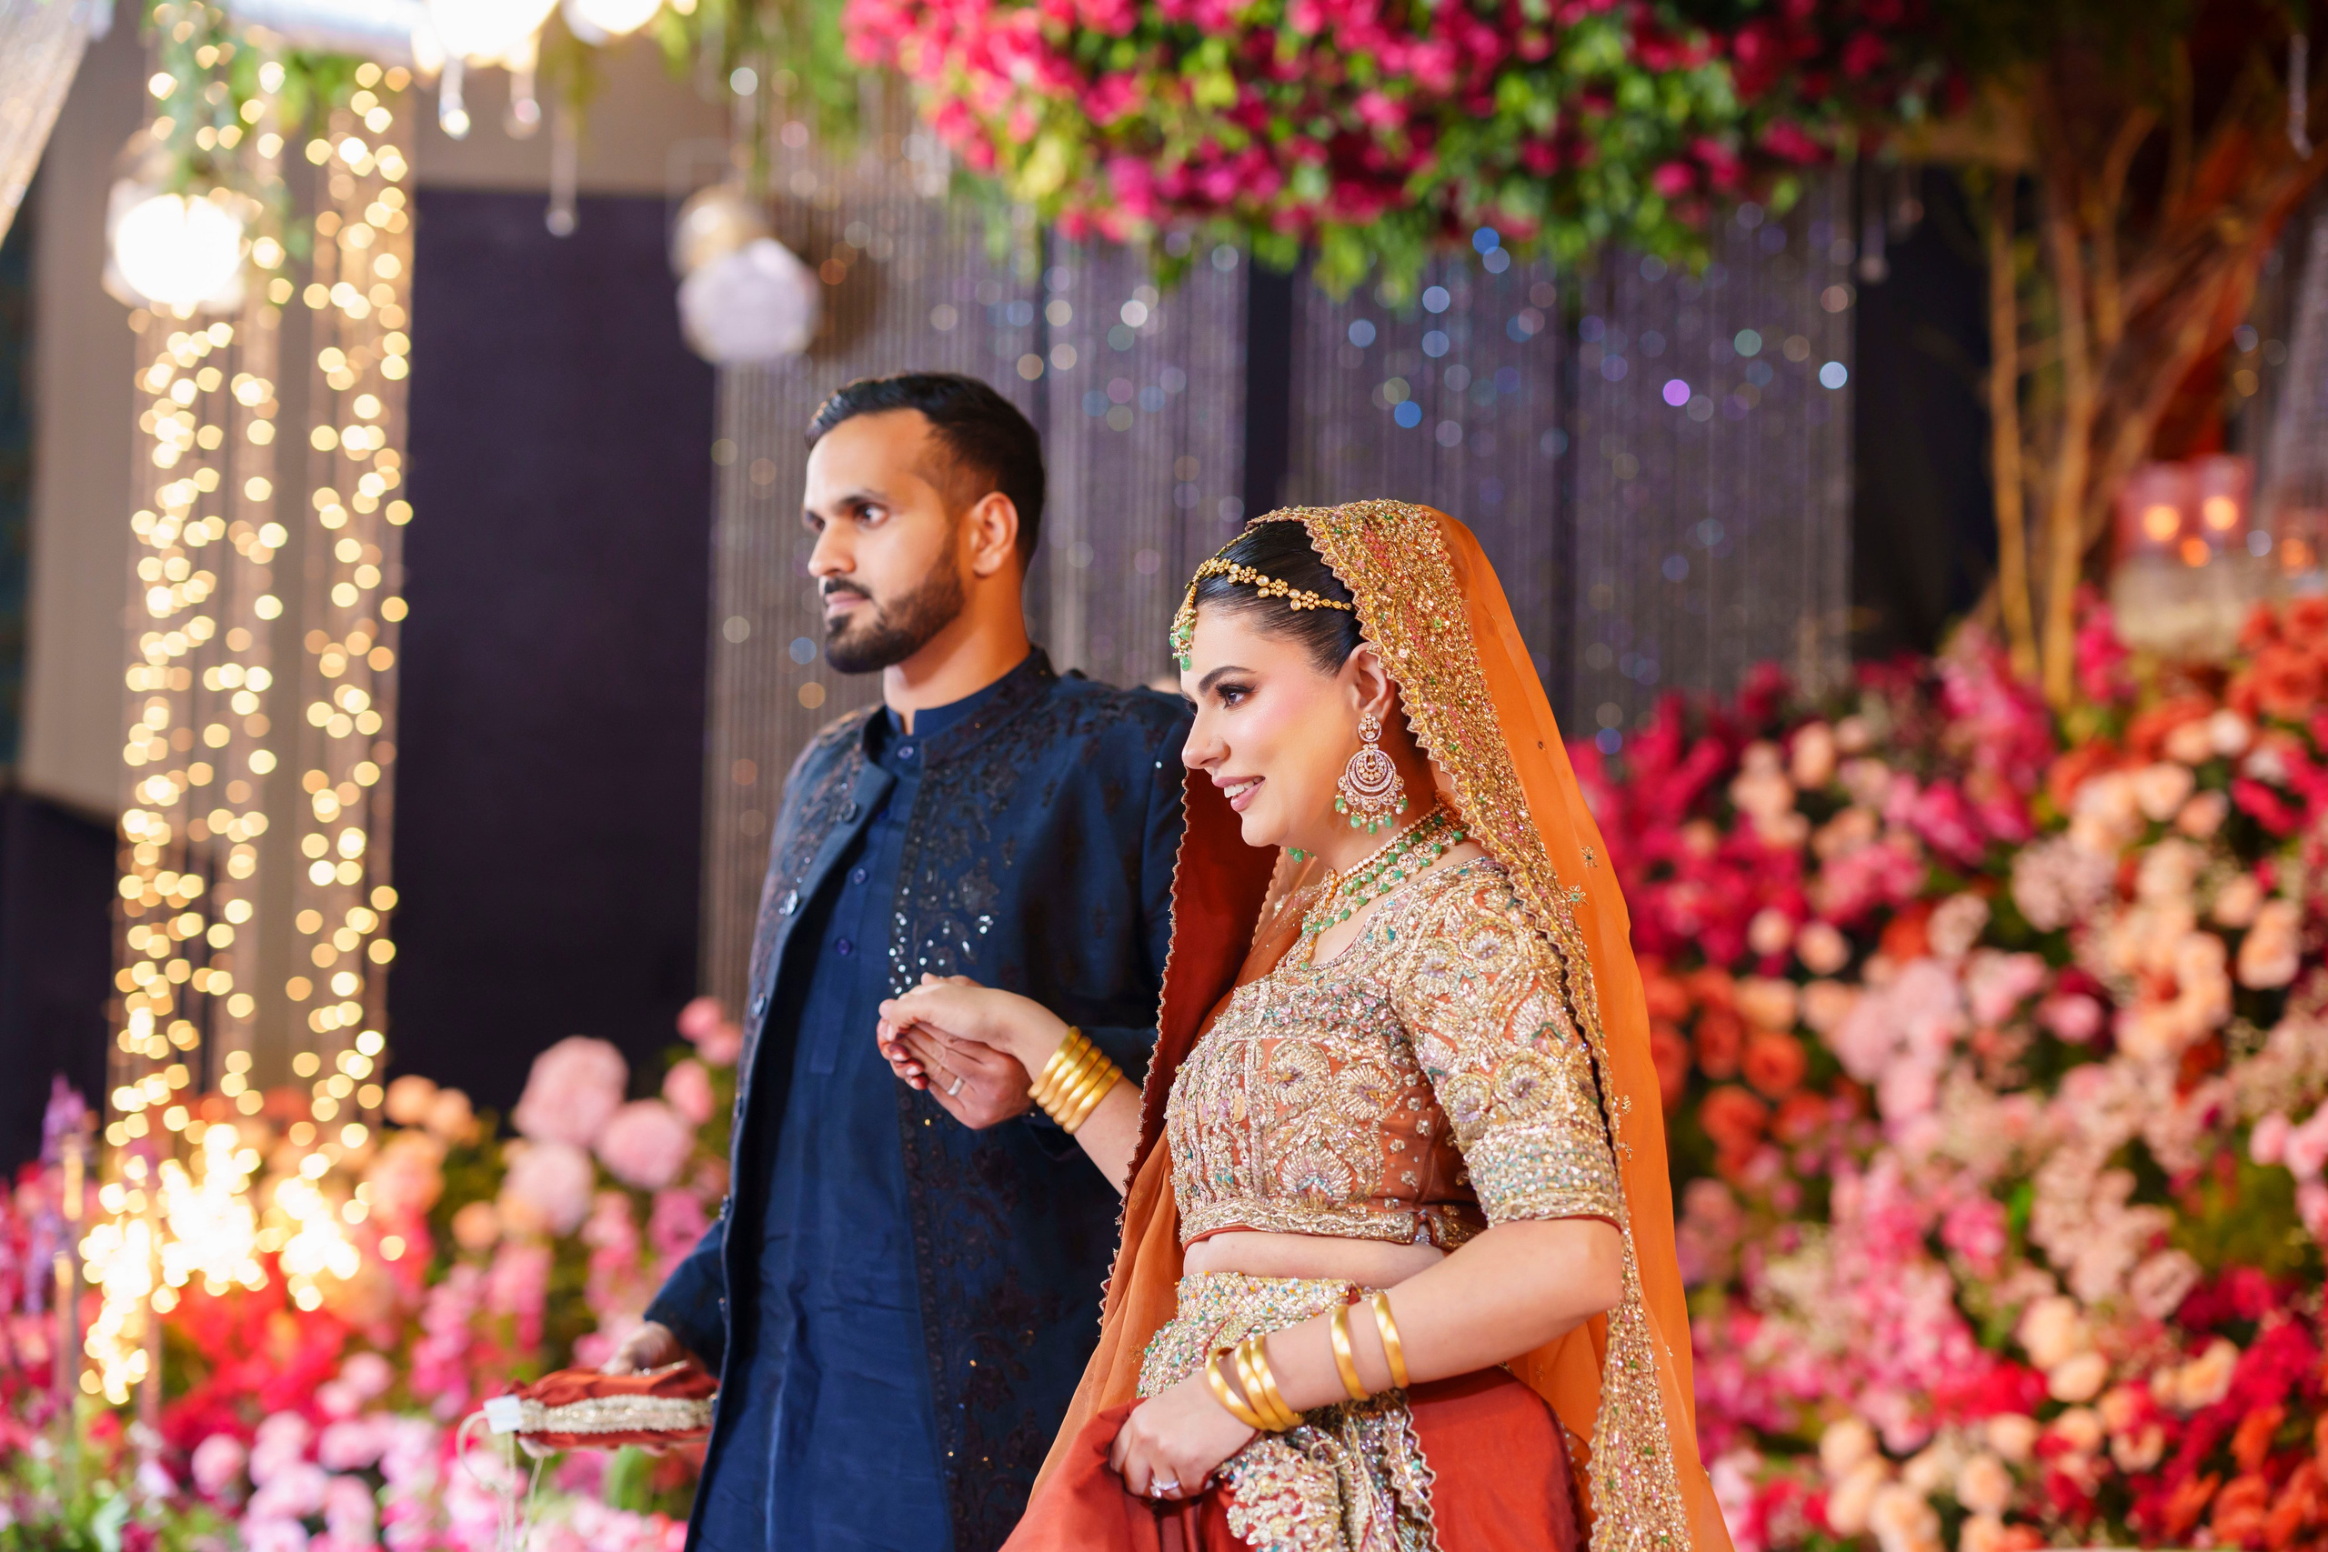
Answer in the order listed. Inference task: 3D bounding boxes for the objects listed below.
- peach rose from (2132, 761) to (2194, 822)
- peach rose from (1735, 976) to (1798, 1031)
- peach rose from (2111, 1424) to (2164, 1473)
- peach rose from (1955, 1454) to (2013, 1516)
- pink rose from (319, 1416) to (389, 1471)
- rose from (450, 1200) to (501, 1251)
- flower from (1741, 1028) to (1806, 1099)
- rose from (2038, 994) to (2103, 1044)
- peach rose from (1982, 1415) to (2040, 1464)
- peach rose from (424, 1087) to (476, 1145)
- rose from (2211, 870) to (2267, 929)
[{"bbox_3d":[1.046,0.016,5.750,0.063,0.059,0.055,0,-3,16],"label":"peach rose"},{"bbox_3d":[0.637,0.240,5.800,0.065,0.054,0.052,-1,-7,12],"label":"peach rose"},{"bbox_3d":[0.975,0.671,5.500,0.053,0.051,0.046,-1,-7,15],"label":"peach rose"},{"bbox_3d":[0.820,0.708,5.500,0.056,0.060,0.052,0,-3,14],"label":"peach rose"},{"bbox_3d":[-0.810,0.667,5.500,0.069,0.055,0.055,2,-3,-14],"label":"pink rose"},{"bbox_3d":[-0.788,0.514,6.300,0.056,0.060,0.051,1,-5,0],"label":"rose"},{"bbox_3d":[0.660,0.311,5.950,0.067,0.075,0.064,1,-3,12],"label":"flower"},{"bbox_3d":[0.965,0.258,5.850,0.068,0.052,0.053,0,-3,20],"label":"rose"},{"bbox_3d":[0.855,0.670,5.550,0.053,0.048,0.045,0,-3,14],"label":"peach rose"},{"bbox_3d":[-0.747,0.355,5.750,0.055,0.059,0.050,2,-7,-10],"label":"peach rose"},{"bbox_3d":[1.169,0.135,5.980,0.059,0.061,0.053,0,-6,15],"label":"rose"}]

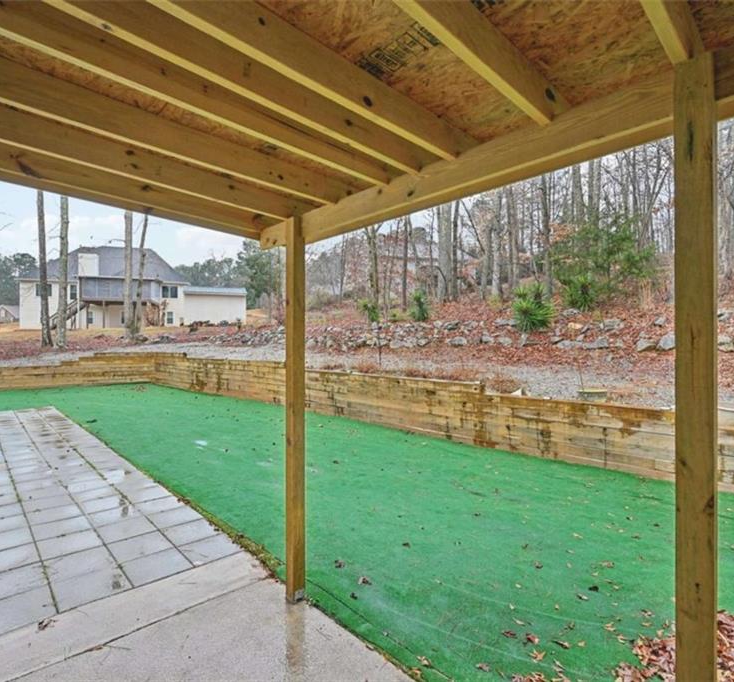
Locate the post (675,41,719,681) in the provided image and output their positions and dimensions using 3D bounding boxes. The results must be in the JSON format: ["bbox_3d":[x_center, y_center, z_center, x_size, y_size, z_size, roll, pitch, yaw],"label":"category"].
[{"bbox_3d":[0.945,0.415,1.223,0.089,2.418,0.089,0,-1,-43],"label":"post"}]

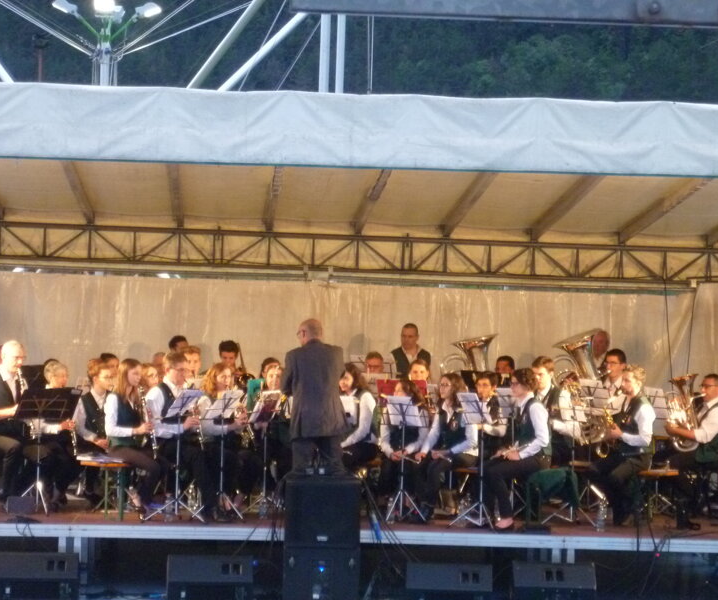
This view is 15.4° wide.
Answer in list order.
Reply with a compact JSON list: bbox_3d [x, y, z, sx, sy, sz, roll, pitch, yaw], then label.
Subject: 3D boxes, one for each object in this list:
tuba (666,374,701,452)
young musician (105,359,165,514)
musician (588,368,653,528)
[{"bbox_3d":[2.792,0.974,22.800,0.320,0.660,0.360,-7,2,-24],"label":"tuba"},{"bbox_3d":[-1.884,1.163,22.300,0.640,1.310,0.450,2,0,28],"label":"young musician"},{"bbox_3d":[2.241,1.231,22.600,0.660,1.350,0.480,1,0,-37],"label":"musician"}]

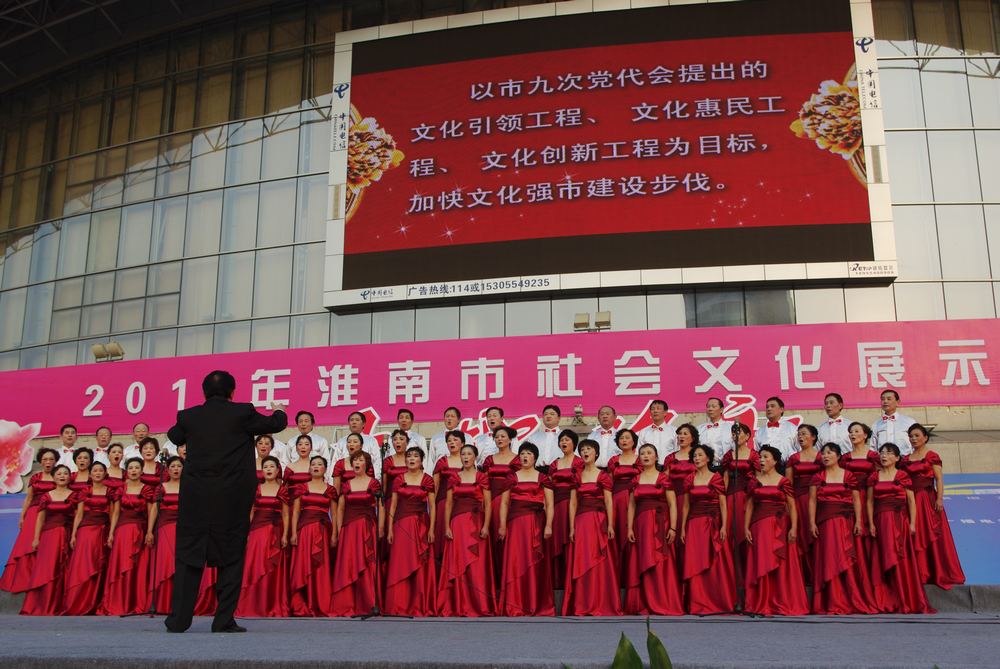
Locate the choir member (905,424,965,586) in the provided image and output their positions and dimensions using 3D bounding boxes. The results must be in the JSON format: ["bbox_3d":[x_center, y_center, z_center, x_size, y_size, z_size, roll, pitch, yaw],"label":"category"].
[{"bbox_3d":[4.306,1.695,10.836,0.570,1.601,0.460,-6,-14,23],"label":"choir member"}]

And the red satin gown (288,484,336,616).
[{"bbox_3d":[-1.890,2.166,10.991,0.500,1.325,0.430,1,-13,-6],"label":"red satin gown"}]

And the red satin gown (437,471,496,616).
[{"bbox_3d":[-0.318,2.036,10.641,0.540,1.400,0.450,-2,-13,6],"label":"red satin gown"}]

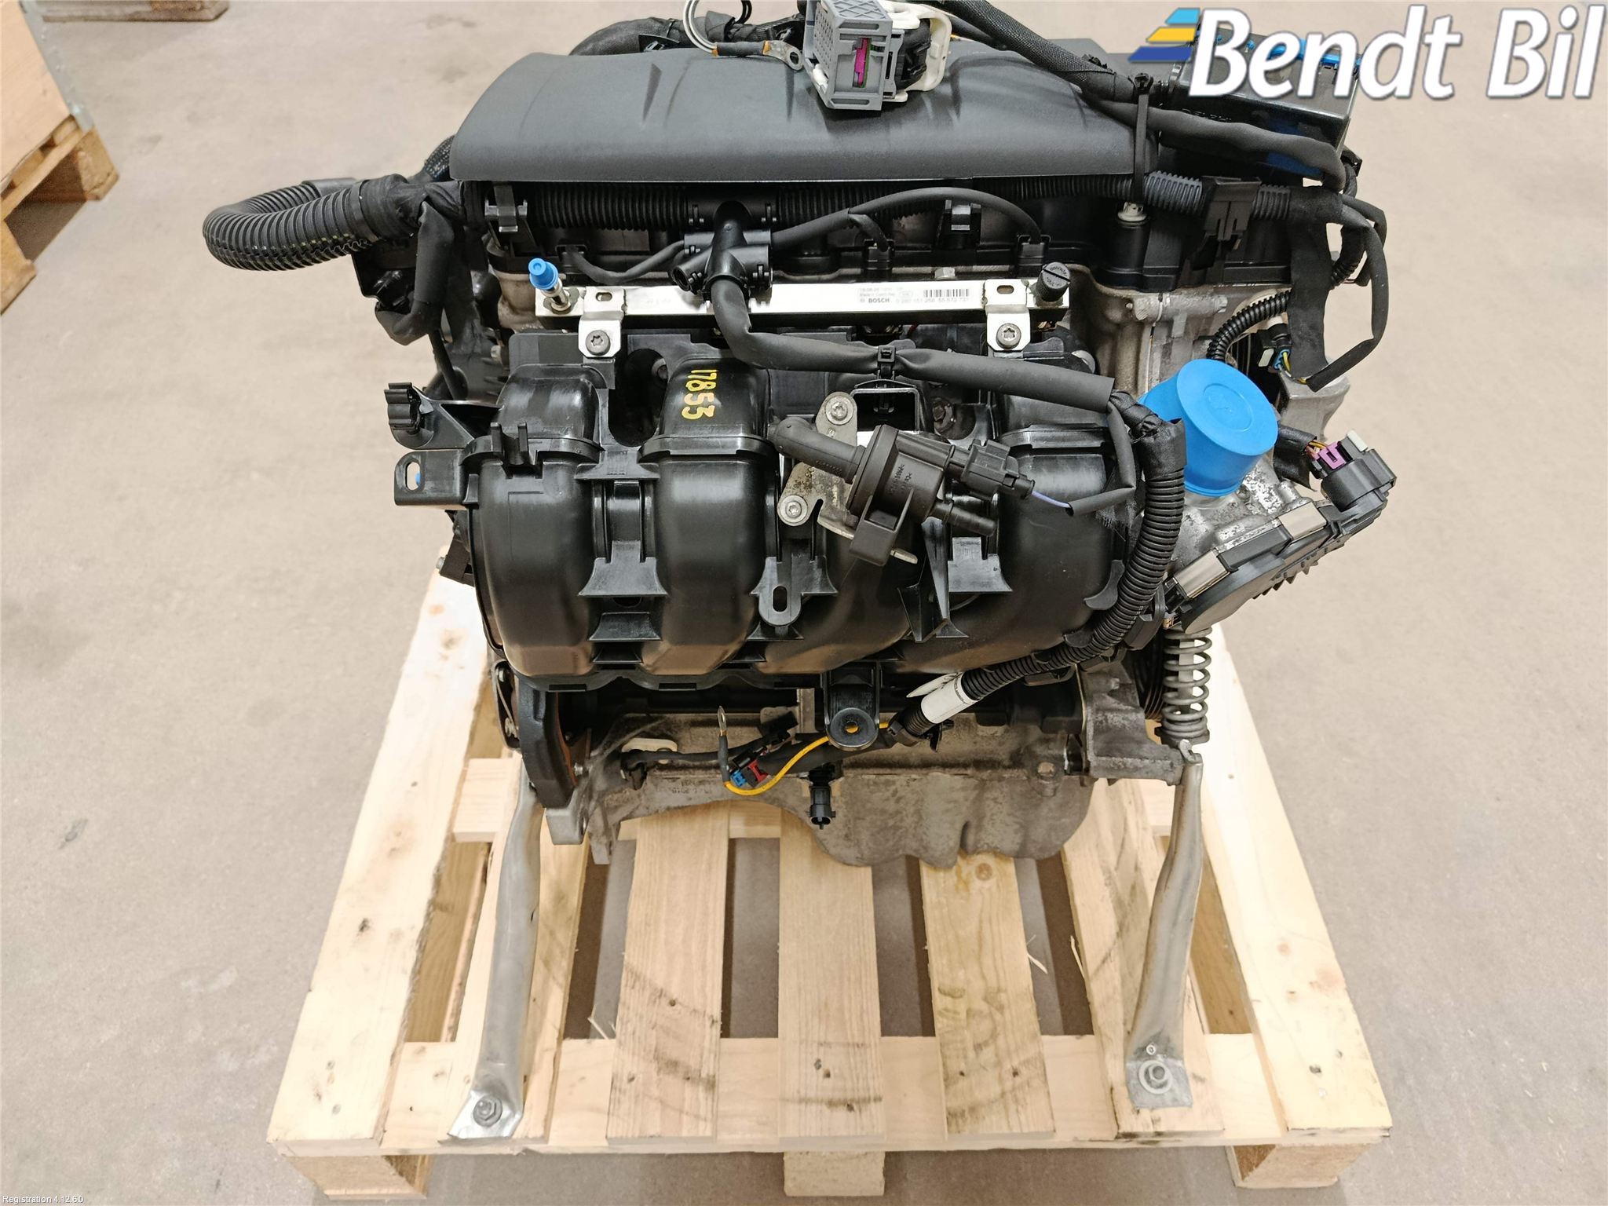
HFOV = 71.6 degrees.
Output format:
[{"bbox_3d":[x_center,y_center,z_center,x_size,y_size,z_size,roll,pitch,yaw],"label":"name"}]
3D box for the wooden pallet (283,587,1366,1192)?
[{"bbox_3d":[0.016,0.205,1.048,0.800,0.150,0.600,-1,48,0],"label":"wooden pallet"}]

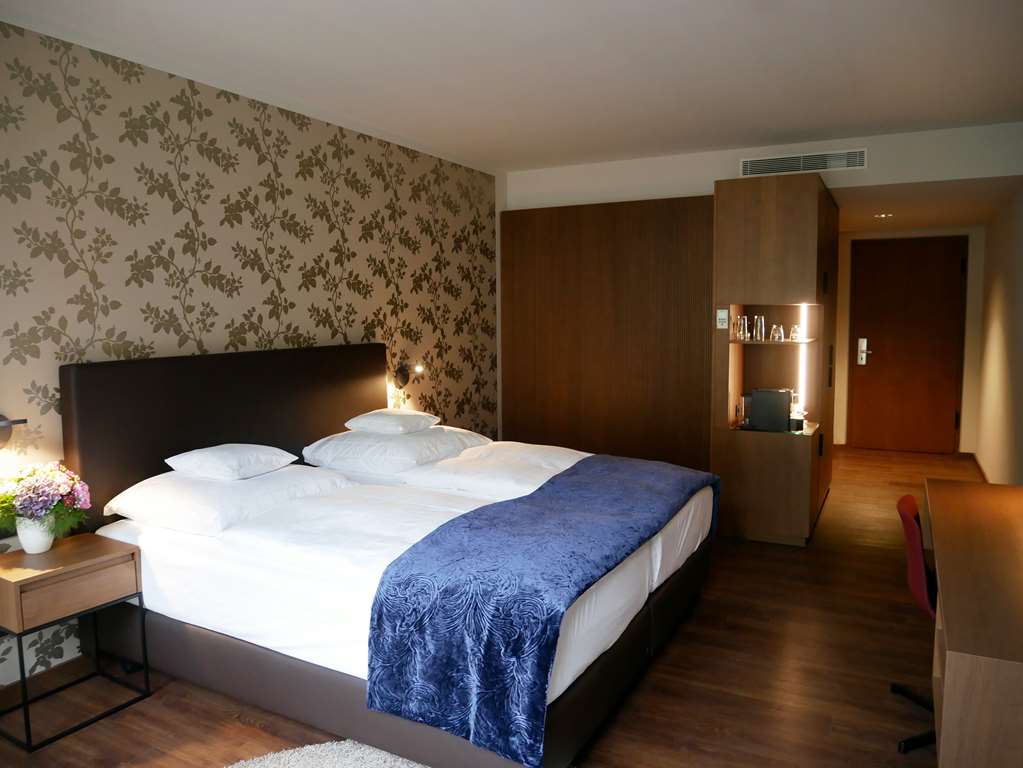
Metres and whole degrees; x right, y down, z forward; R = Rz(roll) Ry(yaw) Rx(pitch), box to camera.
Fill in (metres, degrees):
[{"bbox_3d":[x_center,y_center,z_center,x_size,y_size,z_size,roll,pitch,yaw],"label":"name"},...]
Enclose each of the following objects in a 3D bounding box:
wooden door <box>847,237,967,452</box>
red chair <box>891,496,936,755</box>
[{"bbox_3d":[3.872,-0.370,6.989,0.970,2.100,0.070,3,7,29],"label":"wooden door"},{"bbox_3d":[1.577,0.810,2.395,0.540,0.820,0.500,3,7,29],"label":"red chair"}]

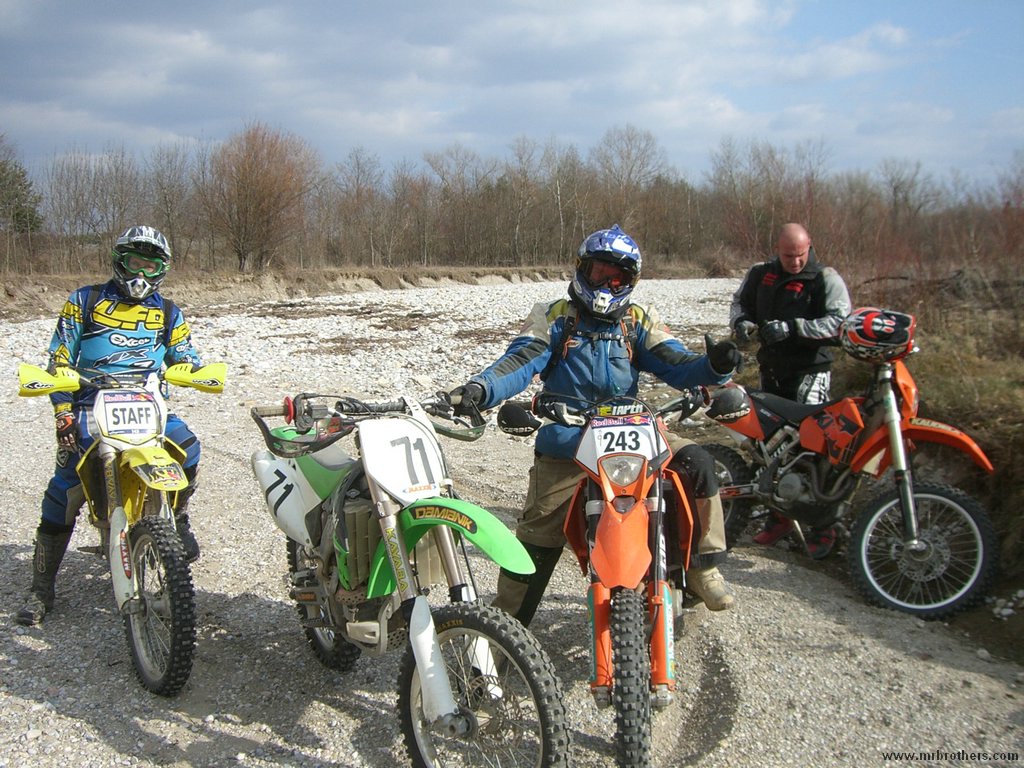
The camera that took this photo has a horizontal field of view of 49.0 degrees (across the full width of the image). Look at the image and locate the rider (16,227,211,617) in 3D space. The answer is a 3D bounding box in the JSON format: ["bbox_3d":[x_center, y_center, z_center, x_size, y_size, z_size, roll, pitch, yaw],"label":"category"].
[{"bbox_3d":[-1.765,0.207,4.954,0.820,1.780,0.750,-2,7,-21],"label":"rider"}]

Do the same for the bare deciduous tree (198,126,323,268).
[{"bbox_3d":[-9.952,-7.353,43.956,5.000,5.900,5.000,0,6,0],"label":"bare deciduous tree"}]

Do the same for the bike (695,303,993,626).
[{"bbox_3d":[1.622,0.413,6.148,0.780,1.360,2.100,9,0,-37],"label":"bike"}]

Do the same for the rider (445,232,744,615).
[{"bbox_3d":[0.318,0.318,4.181,1.030,1.740,0.800,1,6,6],"label":"rider"}]

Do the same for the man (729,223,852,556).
[{"bbox_3d":[1.552,0.050,6.264,0.660,1.830,0.500,5,8,35],"label":"man"}]

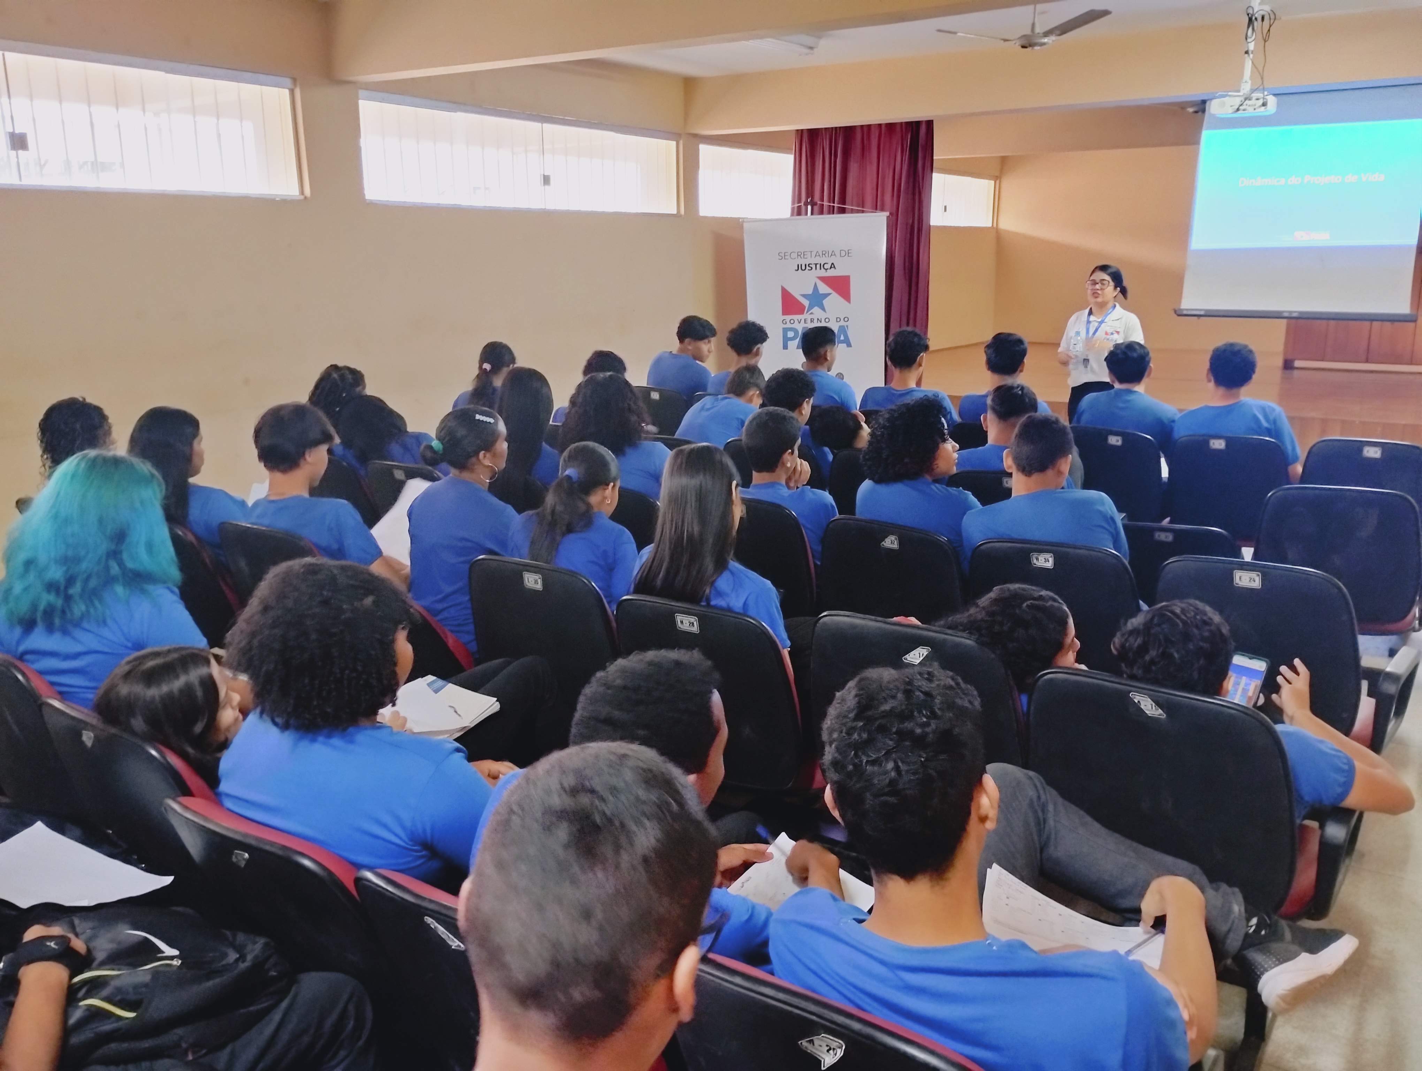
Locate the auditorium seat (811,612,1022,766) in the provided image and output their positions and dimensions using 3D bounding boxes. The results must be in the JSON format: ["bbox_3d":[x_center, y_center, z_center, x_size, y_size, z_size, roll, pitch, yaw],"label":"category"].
[{"bbox_3d":[0.600,0.589,2.832,0.560,0.870,0.620,8,16,31],"label":"auditorium seat"}]

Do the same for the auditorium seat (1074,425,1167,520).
[{"bbox_3d":[2.020,-0.100,5.516,0.560,0.870,0.620,8,16,31],"label":"auditorium seat"}]

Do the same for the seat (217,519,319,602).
[{"bbox_3d":[-1.199,0.335,3.894,0.520,0.895,0.620,8,16,31],"label":"seat"}]

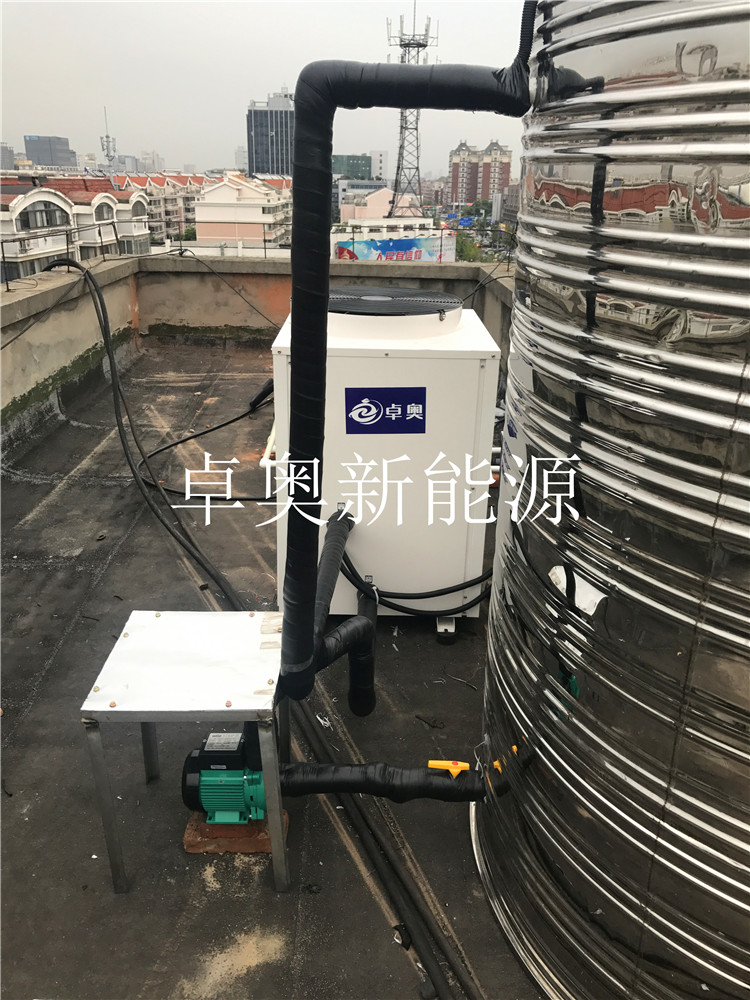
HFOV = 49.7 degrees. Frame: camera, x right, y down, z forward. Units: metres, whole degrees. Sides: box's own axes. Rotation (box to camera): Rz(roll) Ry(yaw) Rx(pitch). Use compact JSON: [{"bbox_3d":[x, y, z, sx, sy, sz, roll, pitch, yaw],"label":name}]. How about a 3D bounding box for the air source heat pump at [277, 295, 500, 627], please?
[{"bbox_3d":[0.027,-0.200,2.939,0.693,1.037,0.705,1,23,0],"label":"air source heat pump"}]

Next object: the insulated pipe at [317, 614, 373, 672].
[{"bbox_3d":[-0.079,0.364,2.046,0.080,0.080,0.194,18,28,36],"label":"insulated pipe"}]

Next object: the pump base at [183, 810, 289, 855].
[{"bbox_3d":[-0.336,0.813,1.995,0.243,0.054,0.108,1,23,0],"label":"pump base"}]

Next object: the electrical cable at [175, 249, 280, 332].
[{"bbox_3d":[-1.212,-1.726,6.602,0.920,0.680,0.250,1,23,0],"label":"electrical cable"}]

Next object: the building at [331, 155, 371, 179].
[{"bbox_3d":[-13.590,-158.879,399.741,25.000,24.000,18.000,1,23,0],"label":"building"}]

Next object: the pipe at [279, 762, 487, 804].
[{"bbox_3d":[0.014,0.702,2.007,0.530,0.085,0.085,1,23,0],"label":"pipe"}]

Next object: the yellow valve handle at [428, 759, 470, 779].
[{"bbox_3d":[0.183,0.659,1.988,0.103,0.042,0.024,1,23,0],"label":"yellow valve handle"}]

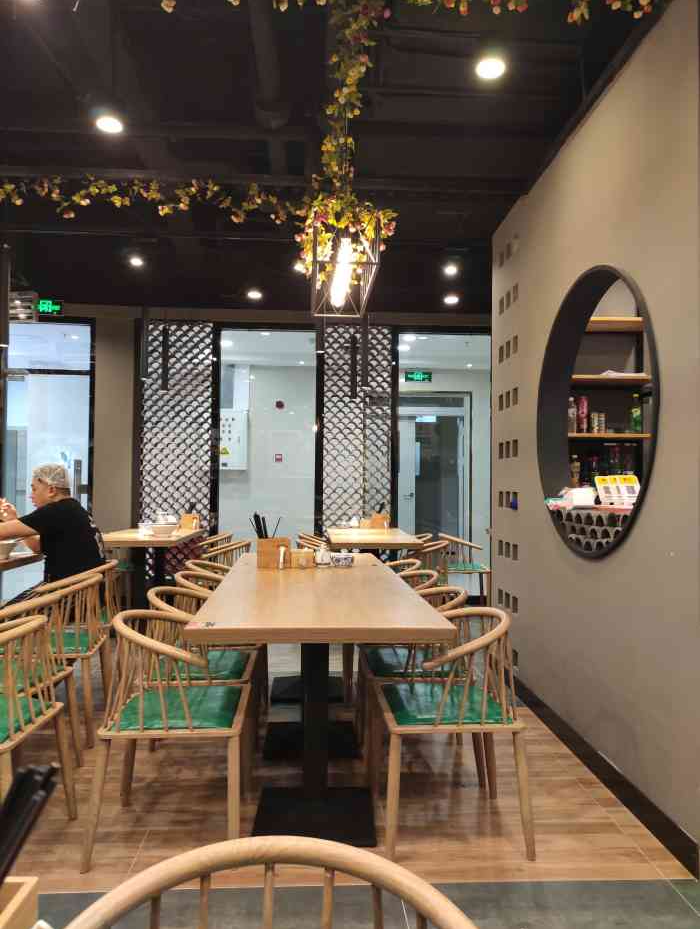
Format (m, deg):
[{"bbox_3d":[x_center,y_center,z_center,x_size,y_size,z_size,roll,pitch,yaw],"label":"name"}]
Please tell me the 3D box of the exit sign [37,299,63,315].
[{"bbox_3d":[-2.919,-1.528,6.558,0.280,0.150,0.050,1,-2,-4],"label":"exit sign"}]

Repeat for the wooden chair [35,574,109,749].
[{"bbox_3d":[-1.377,0.881,3.174,0.490,0.750,0.480,1,-2,-7],"label":"wooden chair"}]

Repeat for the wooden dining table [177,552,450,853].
[{"bbox_3d":[-0.174,0.891,3.084,0.800,0.745,2.230,1,-2,-5],"label":"wooden dining table"}]

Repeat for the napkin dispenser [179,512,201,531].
[{"bbox_3d":[-1.484,0.533,6.248,0.175,0.165,0.130,1,-2,-4],"label":"napkin dispenser"}]

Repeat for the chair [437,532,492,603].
[{"bbox_3d":[1.032,1.047,6.361,0.500,0.735,0.550,1,-2,-4],"label":"chair"}]

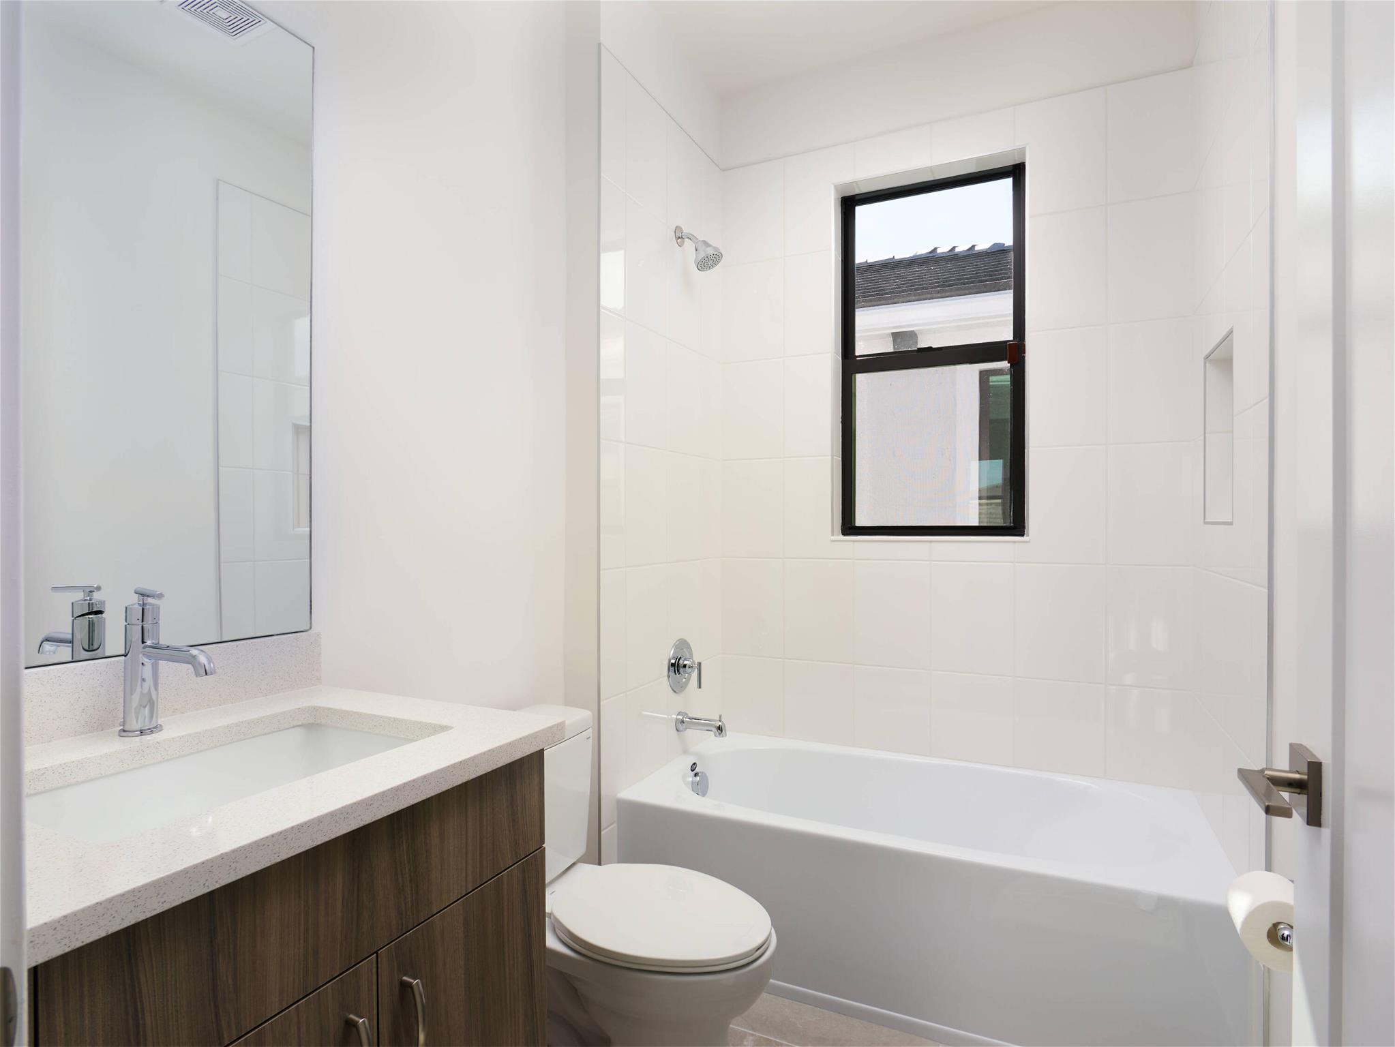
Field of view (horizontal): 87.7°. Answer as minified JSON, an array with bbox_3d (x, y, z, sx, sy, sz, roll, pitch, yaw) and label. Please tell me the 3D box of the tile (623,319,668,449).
[{"bbox_3d":[-0.156,-0.413,2.211,0.010,0.361,0.256,0,0,26],"label":"tile"}]

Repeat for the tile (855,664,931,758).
[{"bbox_3d":[0.659,0.627,2.459,0.253,0.278,0.010,0,0,26],"label":"tile"}]

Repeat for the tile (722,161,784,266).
[{"bbox_3d":[0.204,-1.144,2.688,0.244,0.353,0.010,0,0,26],"label":"tile"}]

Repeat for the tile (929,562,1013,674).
[{"bbox_3d":[0.892,0.308,2.364,0.254,0.362,0.010,0,0,26],"label":"tile"}]

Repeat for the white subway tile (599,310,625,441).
[{"bbox_3d":[-0.239,-0.412,2.038,0.010,0.361,0.129,0,0,26],"label":"white subway tile"}]

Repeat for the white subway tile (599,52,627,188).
[{"bbox_3d":[-0.241,-1.142,2.052,0.010,0.353,0.129,0,0,26],"label":"white subway tile"}]

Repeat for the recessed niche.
[{"bbox_3d":[1.341,-0.221,1.794,0.090,0.453,0.341,0,0,26],"label":"recessed niche"}]

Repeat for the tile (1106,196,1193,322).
[{"bbox_3d":[1.326,-0.773,2.130,0.219,0.360,0.010,0,0,25],"label":"tile"}]

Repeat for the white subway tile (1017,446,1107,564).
[{"bbox_3d":[1.123,-0.056,2.252,0.254,0.362,0.010,0,0,26],"label":"white subway tile"}]

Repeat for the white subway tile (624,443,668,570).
[{"bbox_3d":[-0.157,-0.055,2.231,0.010,0.362,0.256,0,0,26],"label":"white subway tile"}]

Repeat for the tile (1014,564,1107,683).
[{"bbox_3d":[1.114,0.307,2.235,0.253,0.360,0.010,0,0,25],"label":"tile"}]

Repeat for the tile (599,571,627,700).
[{"bbox_3d":[-0.238,0.308,2.042,0.010,0.360,0.127,0,0,25],"label":"tile"}]

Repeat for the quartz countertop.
[{"bbox_3d":[-0.599,0.314,0.932,0.551,0.028,0.648,0,0,27],"label":"quartz countertop"}]

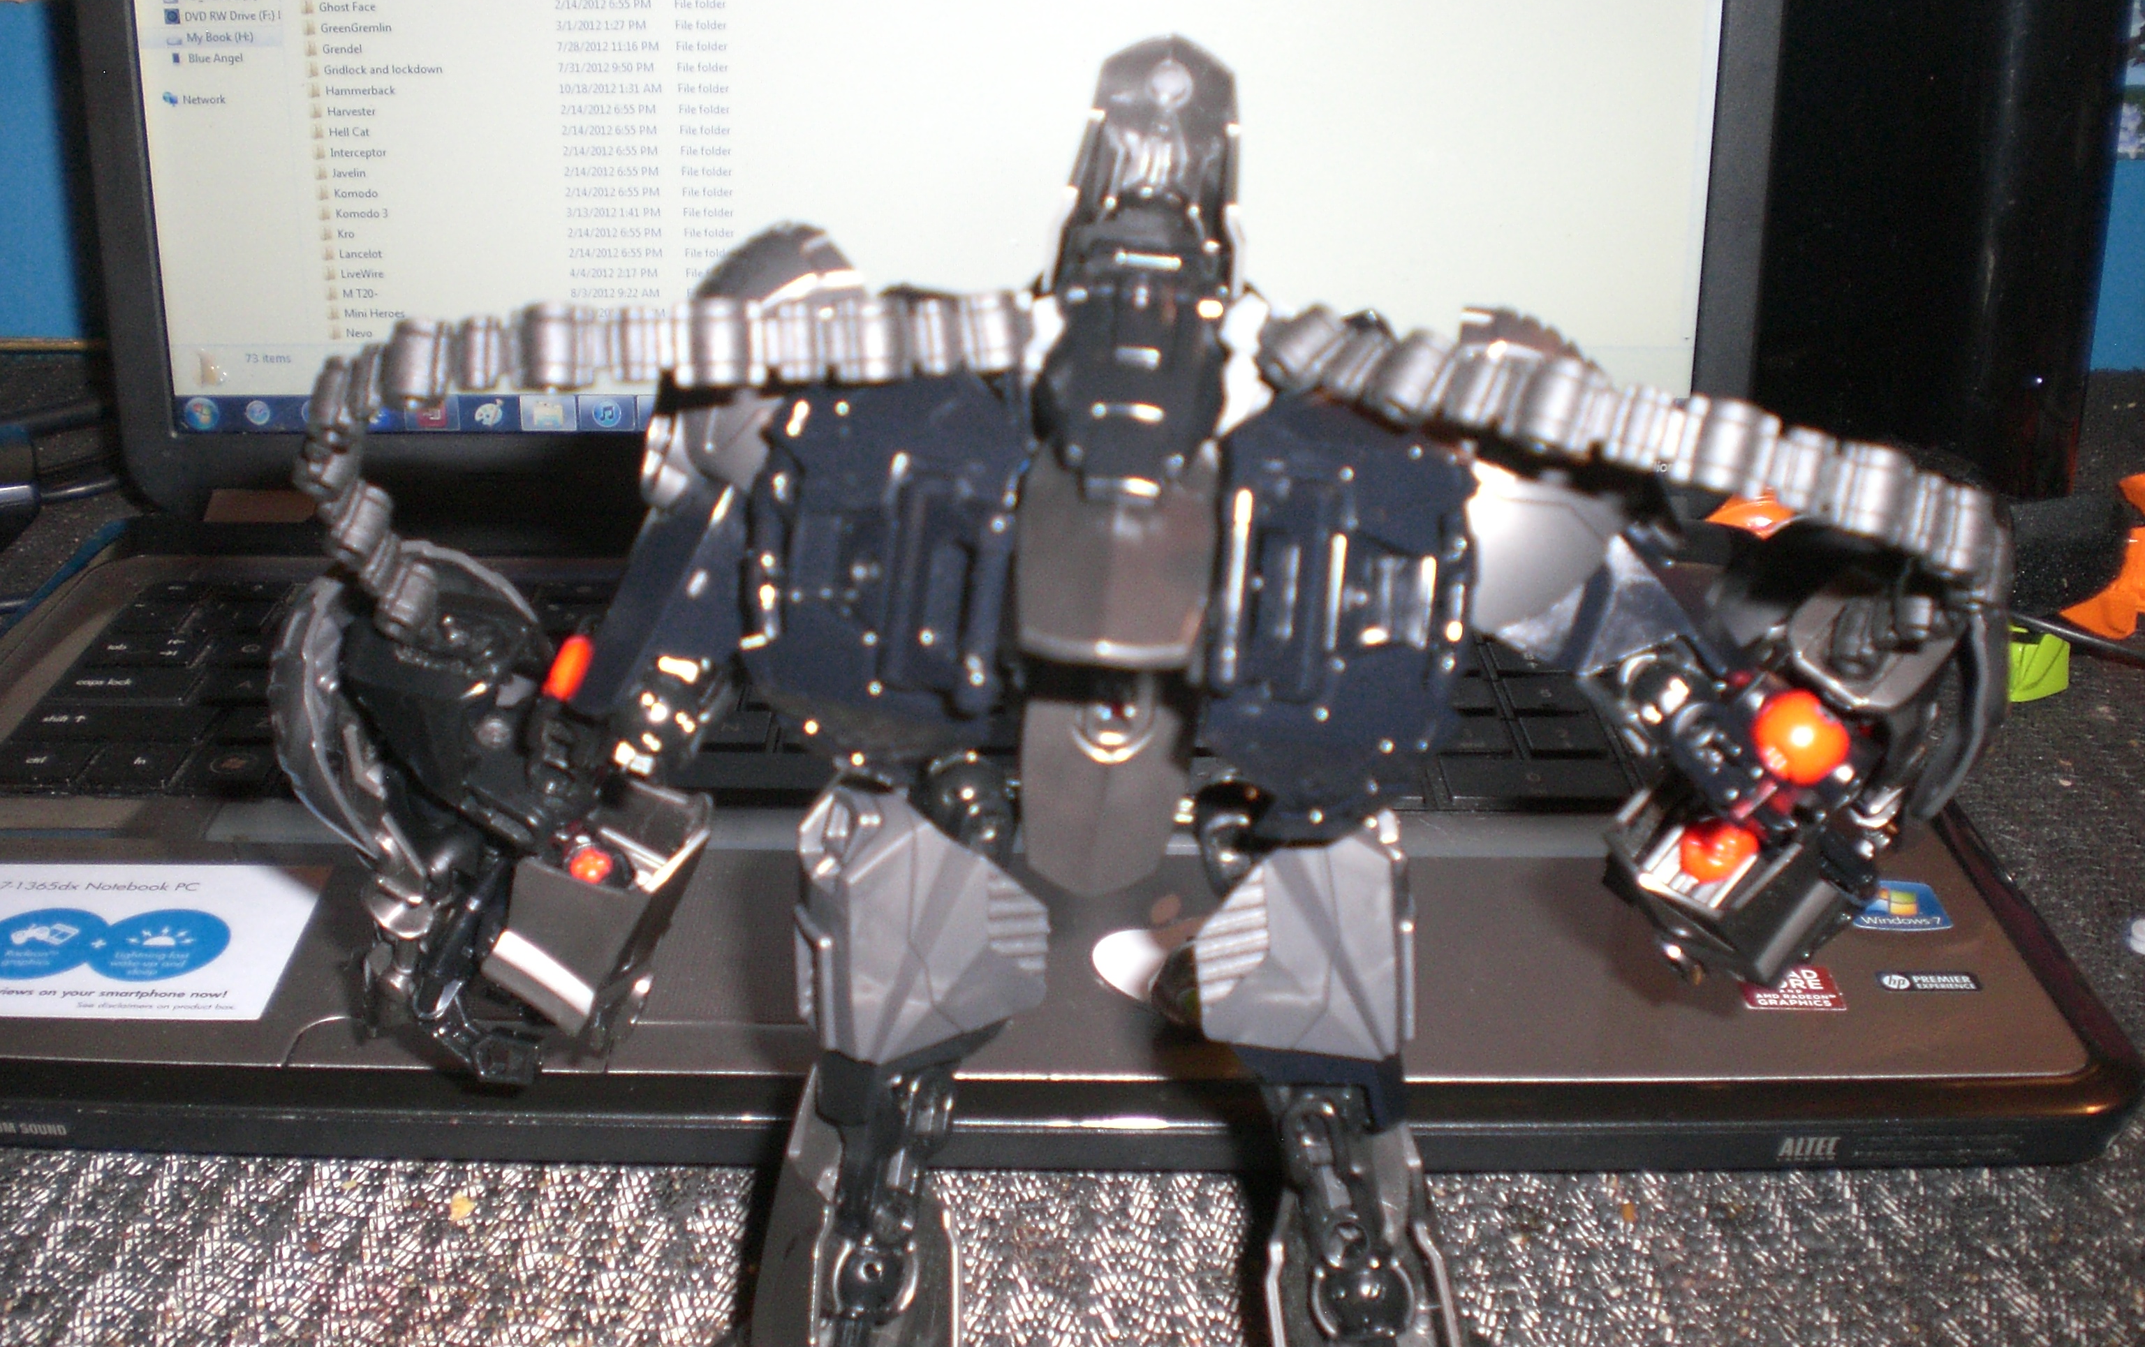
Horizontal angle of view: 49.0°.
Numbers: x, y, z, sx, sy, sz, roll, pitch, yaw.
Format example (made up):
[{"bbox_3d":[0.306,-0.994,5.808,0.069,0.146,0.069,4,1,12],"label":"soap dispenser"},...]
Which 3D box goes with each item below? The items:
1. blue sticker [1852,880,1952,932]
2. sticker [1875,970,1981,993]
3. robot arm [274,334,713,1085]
[{"bbox_3d":[0.147,0.042,0.423,0.019,0.001,0.016,1,25,0],"label":"blue sticker"},{"bbox_3d":[0.146,0.052,0.400,0.016,0.001,0.006,1,25,0],"label":"sticker"},{"bbox_3d":[-0.068,0.005,0.290,0.049,0.096,0.052,1,24,0],"label":"robot arm"}]

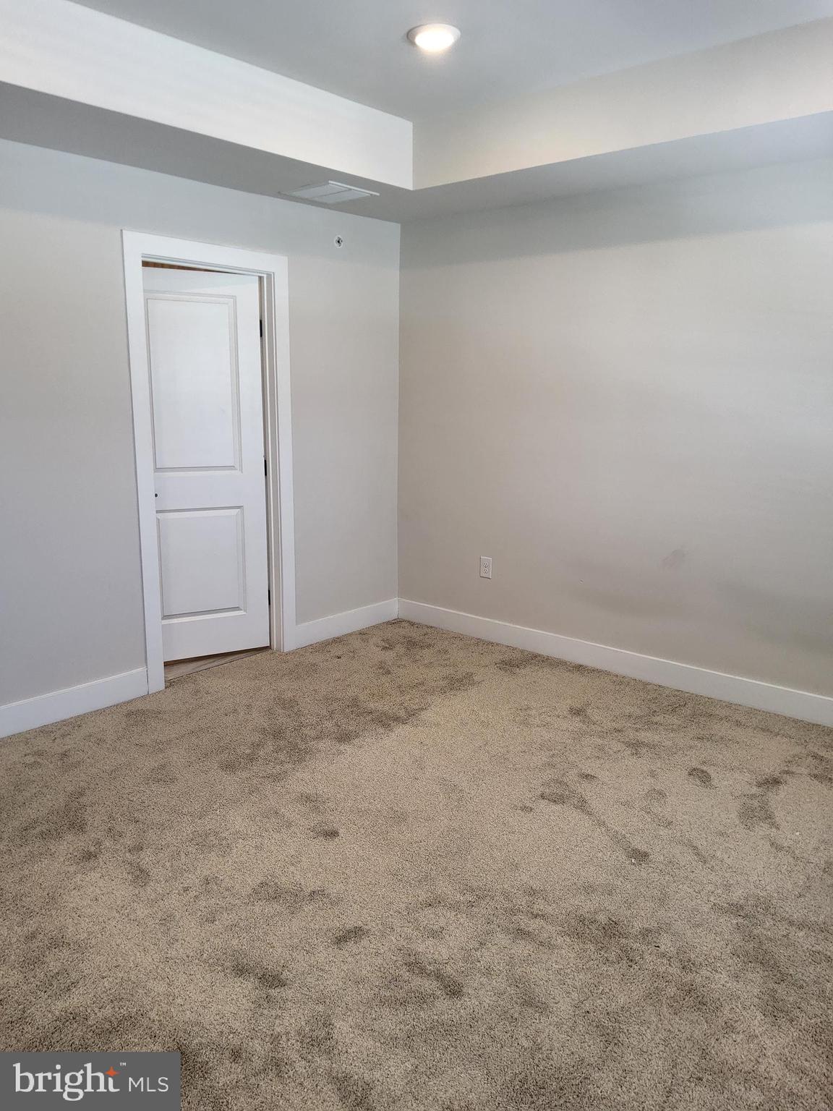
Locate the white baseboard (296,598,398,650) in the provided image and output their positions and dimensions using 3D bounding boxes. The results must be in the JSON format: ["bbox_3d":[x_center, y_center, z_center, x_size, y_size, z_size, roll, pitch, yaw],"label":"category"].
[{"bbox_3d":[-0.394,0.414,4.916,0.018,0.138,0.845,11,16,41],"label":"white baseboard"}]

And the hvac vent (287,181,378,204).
[{"bbox_3d":[-0.429,-1.786,3.984,0.345,0.020,0.355,11,16,41],"label":"hvac vent"}]

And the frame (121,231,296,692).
[{"bbox_3d":[-1.027,-0.445,4.103,0.135,2.149,0.926,11,16,41],"label":"frame"}]

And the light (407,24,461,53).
[{"bbox_3d":[0.063,-1.840,2.870,0.191,0.035,0.191,0,12,0],"label":"light"}]

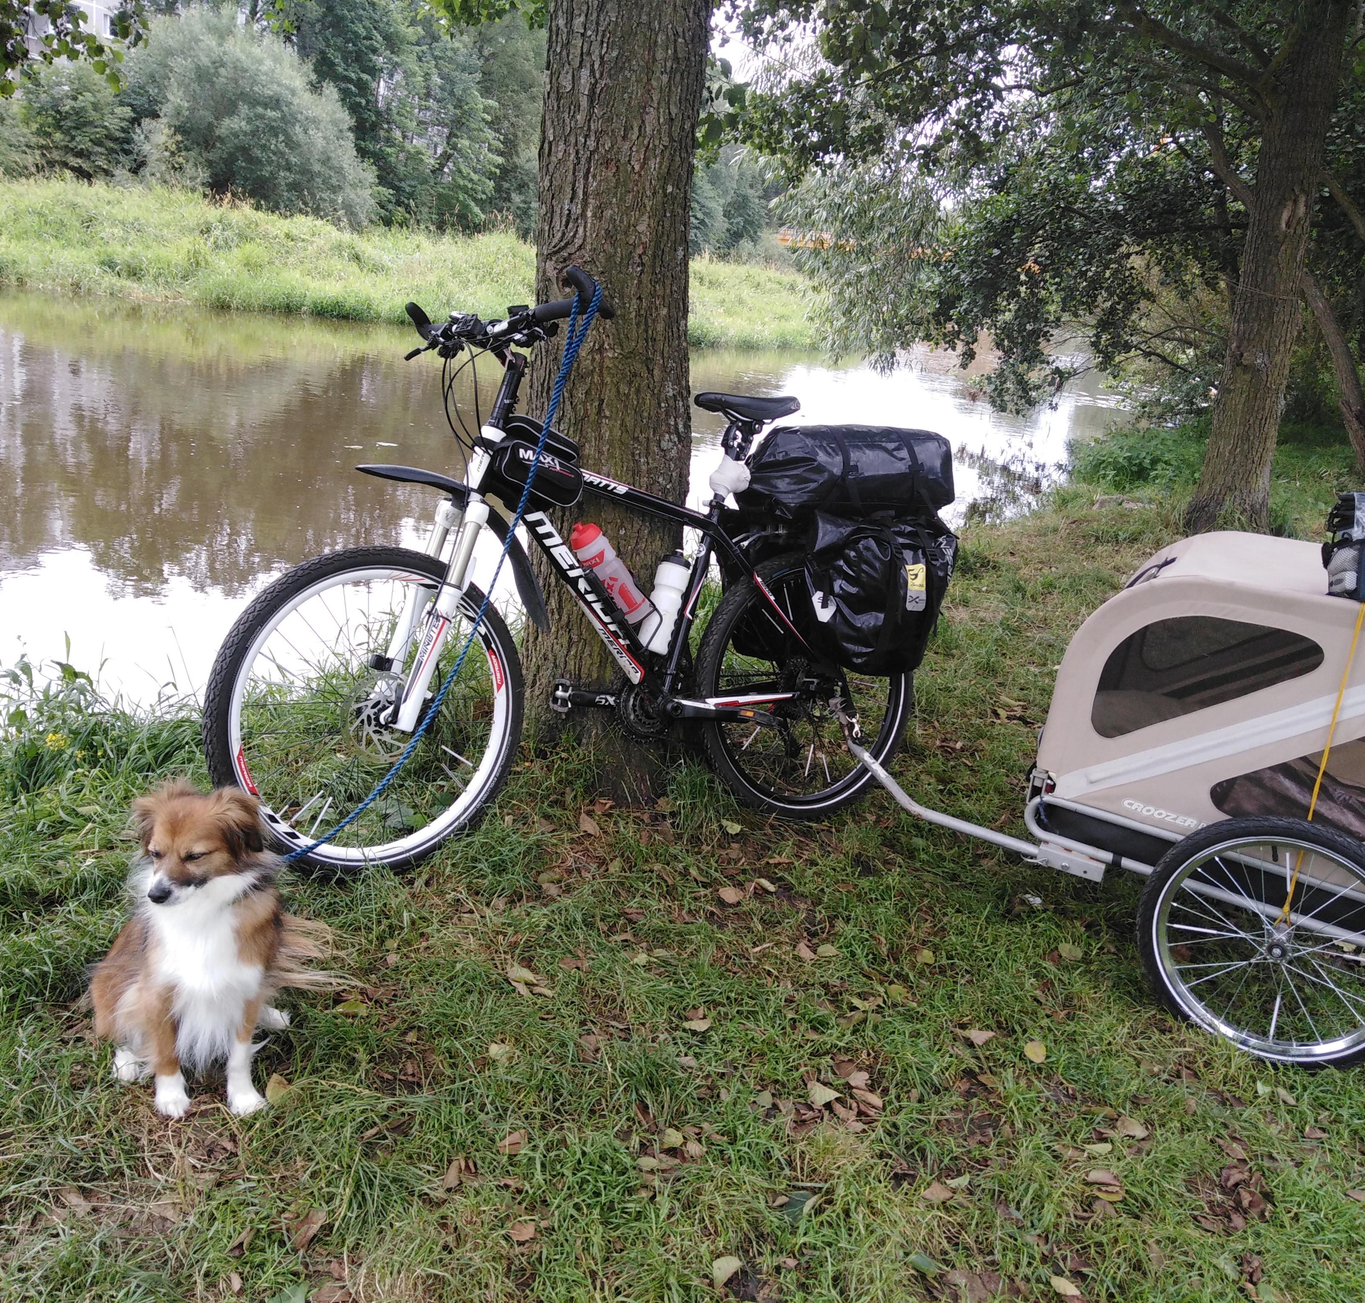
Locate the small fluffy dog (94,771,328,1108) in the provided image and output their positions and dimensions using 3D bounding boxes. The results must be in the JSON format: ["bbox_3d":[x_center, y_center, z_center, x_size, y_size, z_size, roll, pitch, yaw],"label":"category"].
[{"bbox_3d":[-0.691,0.384,1.928,0.300,0.475,0.360,0,18,-22],"label":"small fluffy dog"}]

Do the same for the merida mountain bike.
[{"bbox_3d":[-0.121,-0.147,2.805,1.752,1.170,0.630,-2,9,-35],"label":"merida mountain bike"}]

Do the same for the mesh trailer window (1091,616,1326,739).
[{"bbox_3d":[0.956,0.067,2.405,0.365,0.270,0.020,15,19,23],"label":"mesh trailer window"}]

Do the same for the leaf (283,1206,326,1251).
[{"bbox_3d":[-0.479,0.738,1.660,0.055,0.025,0.075,10,17,7],"label":"leaf"}]

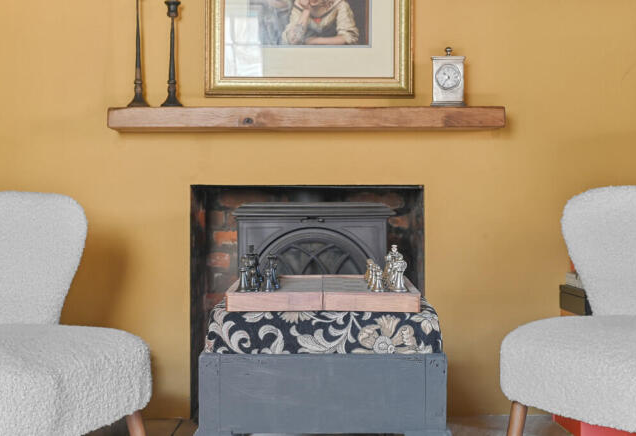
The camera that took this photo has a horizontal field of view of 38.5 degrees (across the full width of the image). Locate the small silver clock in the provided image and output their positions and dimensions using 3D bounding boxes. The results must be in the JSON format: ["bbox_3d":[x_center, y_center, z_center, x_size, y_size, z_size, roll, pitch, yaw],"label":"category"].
[{"bbox_3d":[0.436,-0.469,3.070,0.115,0.210,0.075,0,0,0],"label":"small silver clock"}]

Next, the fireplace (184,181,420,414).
[{"bbox_3d":[-0.036,0.291,3.340,0.810,0.810,0.380,0,0,0],"label":"fireplace"}]

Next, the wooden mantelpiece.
[{"bbox_3d":[-0.037,-0.330,3.070,1.310,0.067,0.155,0,0,0],"label":"wooden mantelpiece"}]

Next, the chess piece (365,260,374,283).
[{"bbox_3d":[0.159,0.158,2.750,0.032,0.067,0.032,0,0,0],"label":"chess piece"}]

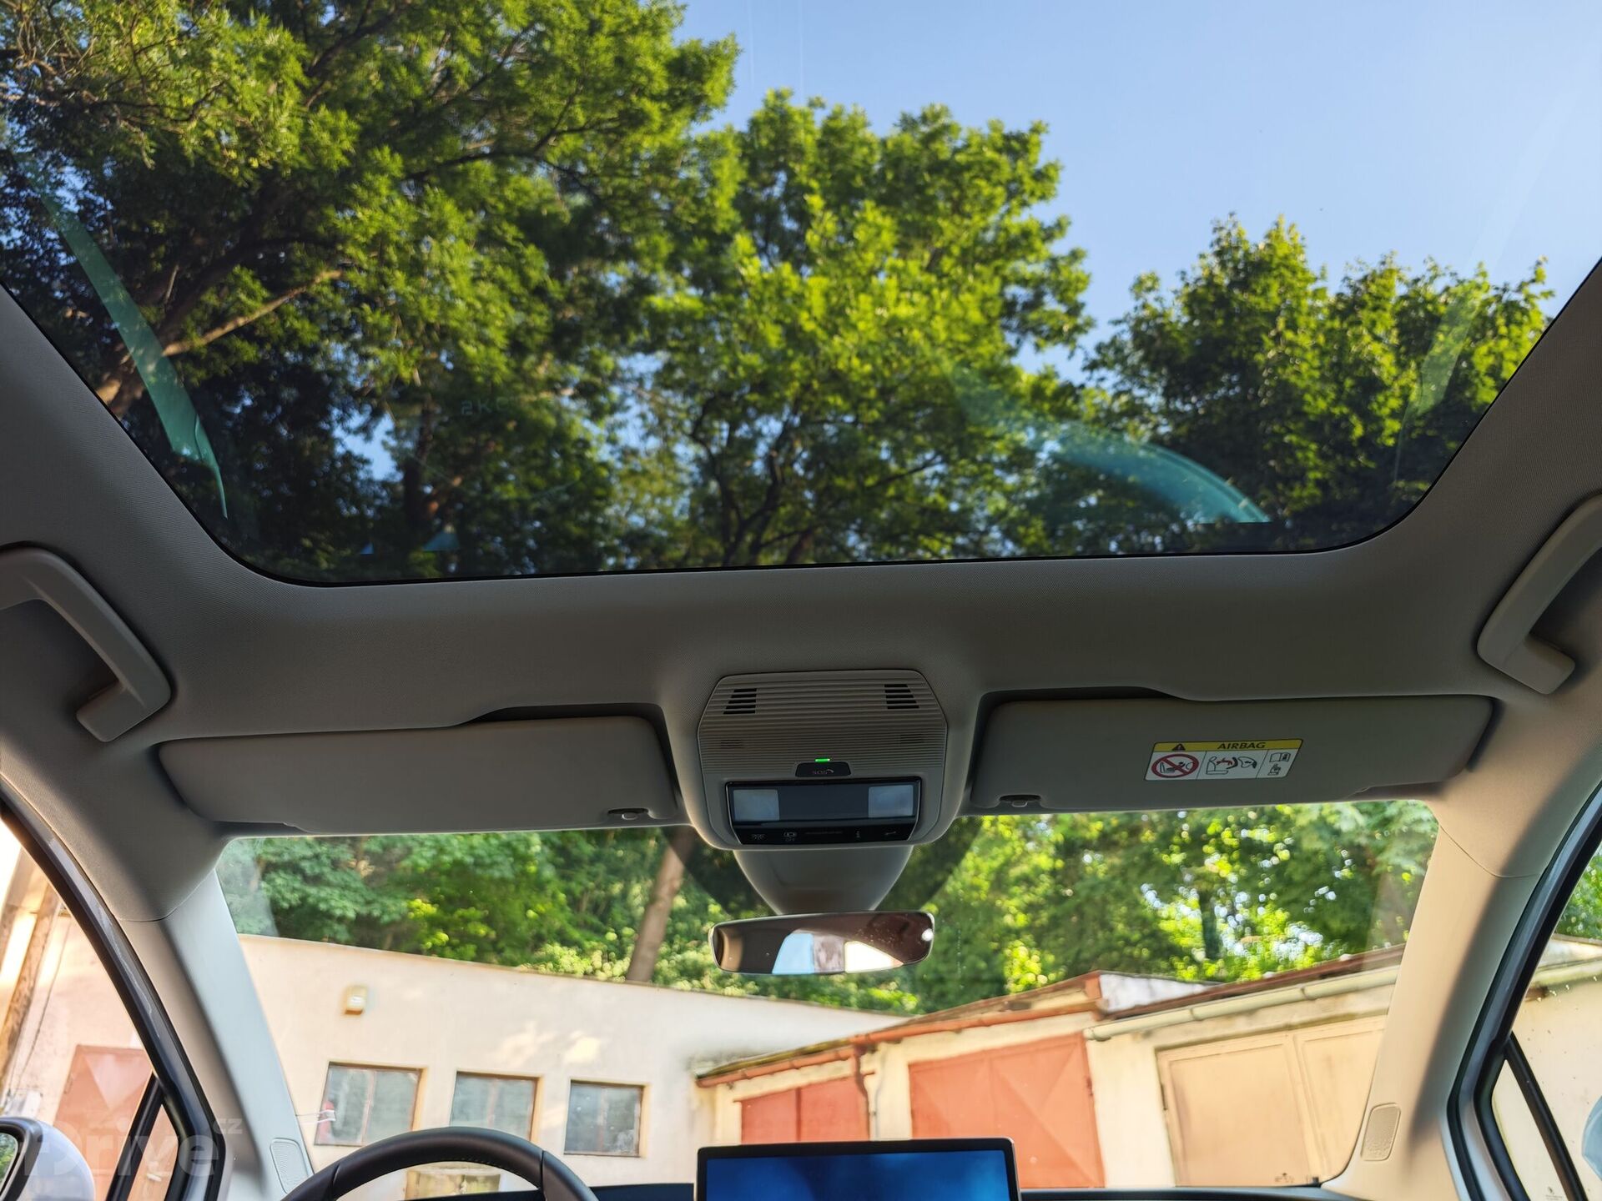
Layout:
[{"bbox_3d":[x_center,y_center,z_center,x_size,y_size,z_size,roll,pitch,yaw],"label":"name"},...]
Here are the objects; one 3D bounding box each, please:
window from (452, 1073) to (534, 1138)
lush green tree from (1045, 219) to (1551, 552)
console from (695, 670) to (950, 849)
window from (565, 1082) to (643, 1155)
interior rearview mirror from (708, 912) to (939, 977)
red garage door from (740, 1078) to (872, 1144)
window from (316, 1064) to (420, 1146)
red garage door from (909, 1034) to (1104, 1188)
[{"bbox_3d":[-3.490,5.800,12.022,0.990,0.790,0.100,19,-36,-29],"label":"window"},{"bbox_3d":[9.542,0.869,17.257,9.500,16.800,9.500,-18,-35,27],"label":"lush green tree"},{"bbox_3d":[0.019,0.122,0.919,0.210,0.060,0.210,-2,-53,4],"label":"console"},{"bbox_3d":[-2.355,6.200,12.698,0.990,0.790,0.100,19,-36,-29],"label":"window"},{"bbox_3d":[0.023,0.346,1.073,0.230,0.060,0.035,-8,-28,13],"label":"interior rearview mirror"},{"bbox_3d":[-0.015,6.529,11.666,0.080,2.160,2.380,19,-36,-29],"label":"red garage door"},{"bbox_3d":[-4.608,5.404,11.357,1.000,0.790,0.100,19,-36,-29],"label":"window"},{"bbox_3d":[1.786,5.128,9.380,0.080,2.180,2.360,19,-36,-29],"label":"red garage door"}]

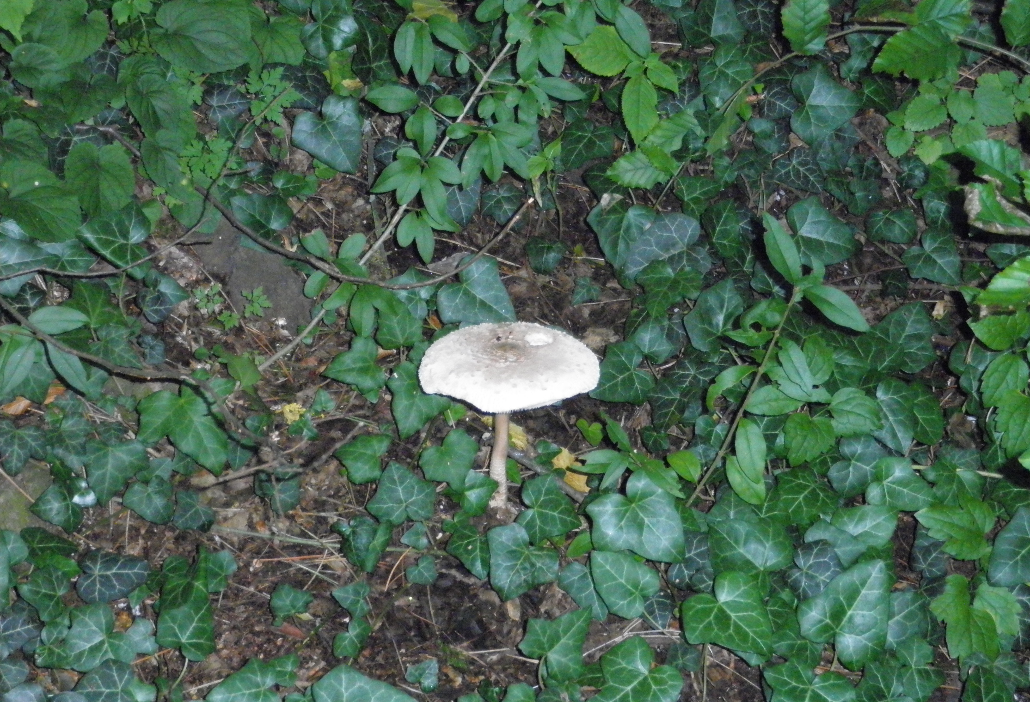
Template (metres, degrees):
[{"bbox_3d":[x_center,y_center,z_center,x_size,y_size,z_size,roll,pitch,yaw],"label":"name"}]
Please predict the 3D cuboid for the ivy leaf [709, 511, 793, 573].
[{"bbox_3d":[0.164,0.134,1.780,0.053,0.013,0.061,-38,67,-20],"label":"ivy leaf"}]

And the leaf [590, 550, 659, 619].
[{"bbox_3d":[0.081,0.171,1.854,0.048,0.011,0.060,-38,67,-20],"label":"leaf"}]

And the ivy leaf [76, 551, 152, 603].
[{"bbox_3d":[-0.293,0.166,1.850,0.051,0.015,0.048,-3,48,-3],"label":"ivy leaf"}]

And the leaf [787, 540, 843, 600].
[{"bbox_3d":[0.216,0.156,1.777,0.047,0.010,0.050,20,60,12],"label":"leaf"}]

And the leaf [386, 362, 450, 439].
[{"bbox_3d":[-0.076,0.039,1.975,0.052,0.011,0.068,8,60,5],"label":"leaf"}]

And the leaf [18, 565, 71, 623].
[{"bbox_3d":[-0.327,0.167,1.751,0.037,0.010,0.044,8,58,5],"label":"leaf"}]

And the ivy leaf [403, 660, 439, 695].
[{"bbox_3d":[-0.059,0.217,1.707,0.025,0.009,0.023,35,64,20],"label":"ivy leaf"}]

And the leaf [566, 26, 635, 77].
[{"bbox_3d":[0.078,-0.270,2.278,0.065,0.011,0.054,14,59,9],"label":"leaf"}]

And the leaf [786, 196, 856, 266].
[{"bbox_3d":[0.268,-0.103,2.218,0.065,0.015,0.079,18,54,10],"label":"leaf"}]

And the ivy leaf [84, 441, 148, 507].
[{"bbox_3d":[-0.292,0.088,1.845,0.047,0.013,0.058,0,52,0],"label":"ivy leaf"}]

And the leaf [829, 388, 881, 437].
[{"bbox_3d":[0.253,0.046,1.877,0.040,0.010,0.042,16,59,10],"label":"leaf"}]

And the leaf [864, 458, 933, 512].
[{"bbox_3d":[0.310,0.108,2.008,0.057,0.015,0.058,23,53,19],"label":"leaf"}]

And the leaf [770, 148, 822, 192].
[{"bbox_3d":[0.249,-0.154,2.205,0.045,0.010,0.053,-30,61,-19],"label":"leaf"}]

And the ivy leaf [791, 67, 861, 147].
[{"bbox_3d":[0.270,-0.215,2.205,0.060,0.011,0.078,0,68,0],"label":"ivy leaf"}]

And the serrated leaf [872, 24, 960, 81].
[{"bbox_3d":[0.342,-0.252,2.167,0.085,0.016,0.069,-19,51,-17],"label":"serrated leaf"}]

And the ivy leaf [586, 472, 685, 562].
[{"bbox_3d":[0.089,0.125,1.779,0.071,0.017,0.079,-31,61,-20],"label":"ivy leaf"}]

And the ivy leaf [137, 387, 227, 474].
[{"bbox_3d":[-0.246,0.061,1.863,0.061,0.014,0.092,-21,55,-16],"label":"ivy leaf"}]

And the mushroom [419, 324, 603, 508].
[{"bbox_3d":[-0.004,0.059,1.837,0.132,0.146,0.132,0,36,0],"label":"mushroom"}]

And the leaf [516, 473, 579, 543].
[{"bbox_3d":[0.025,0.119,1.902,0.051,0.011,0.057,19,62,11],"label":"leaf"}]

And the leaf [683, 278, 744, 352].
[{"bbox_3d":[0.169,-0.031,2.140,0.048,0.015,0.075,10,62,12],"label":"leaf"}]

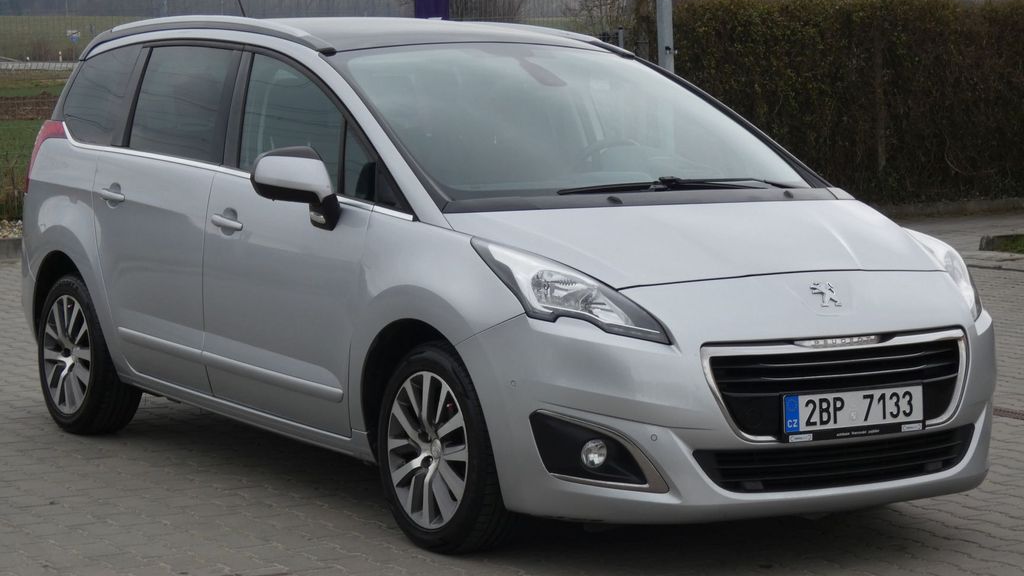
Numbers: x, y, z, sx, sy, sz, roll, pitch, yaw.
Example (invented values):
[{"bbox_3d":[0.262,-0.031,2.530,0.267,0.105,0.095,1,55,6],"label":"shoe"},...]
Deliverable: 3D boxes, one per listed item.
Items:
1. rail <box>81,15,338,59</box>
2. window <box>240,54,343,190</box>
[{"bbox_3d":[-1.181,-0.938,8.758,0.090,0.165,2.200,-3,6,-33],"label":"rail"},{"bbox_3d":[-0.722,-0.559,7.785,0.060,0.470,0.870,21,-7,-33],"label":"window"}]

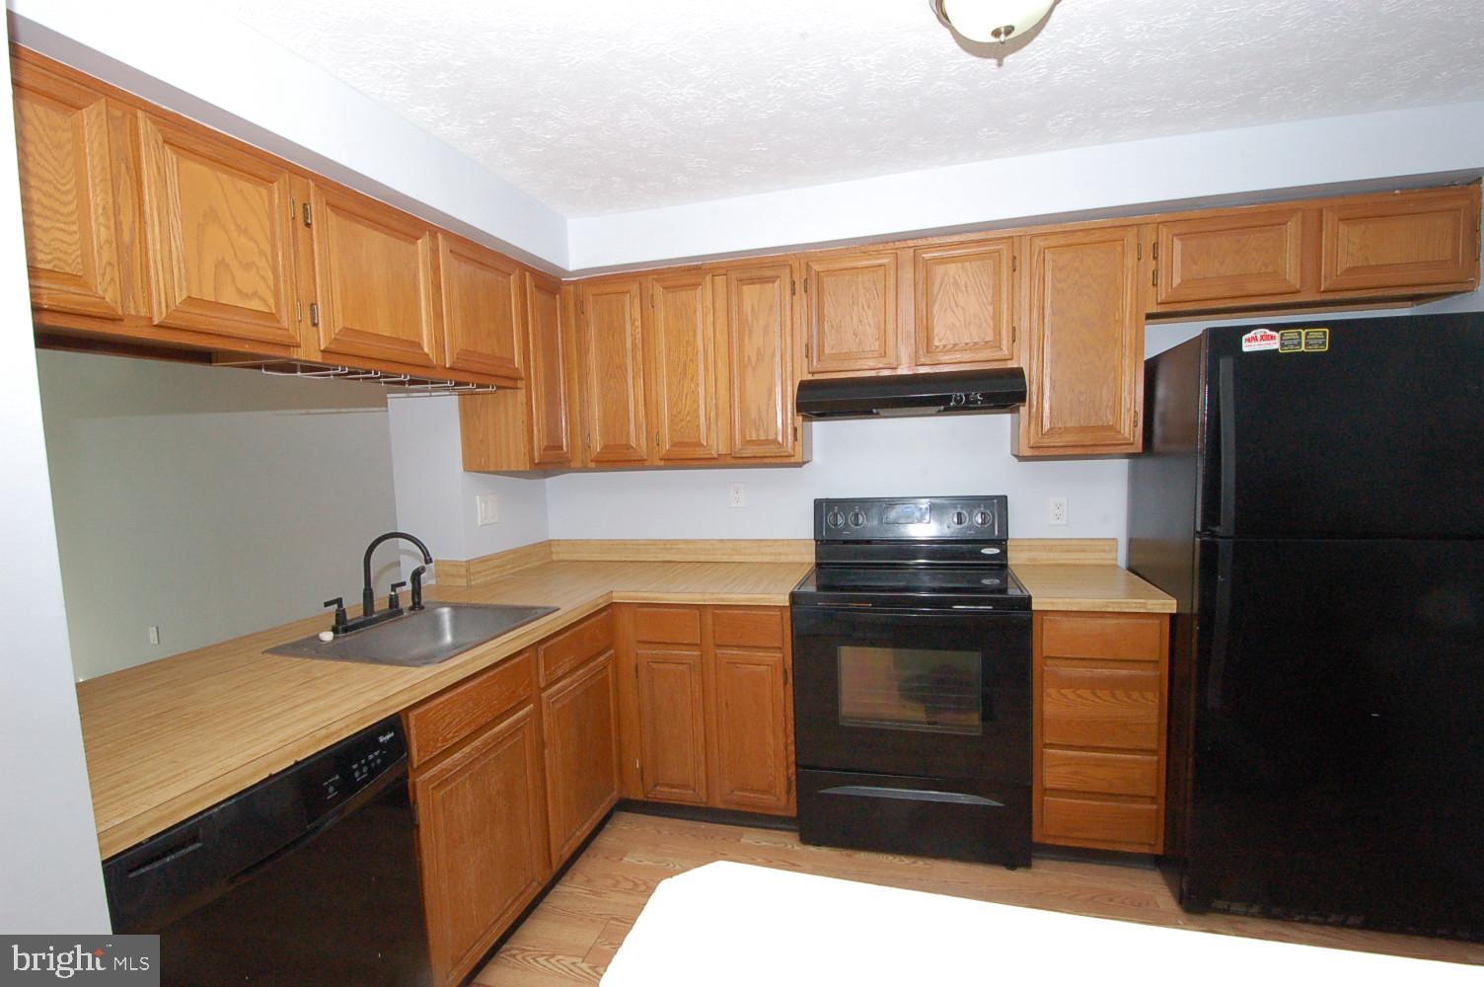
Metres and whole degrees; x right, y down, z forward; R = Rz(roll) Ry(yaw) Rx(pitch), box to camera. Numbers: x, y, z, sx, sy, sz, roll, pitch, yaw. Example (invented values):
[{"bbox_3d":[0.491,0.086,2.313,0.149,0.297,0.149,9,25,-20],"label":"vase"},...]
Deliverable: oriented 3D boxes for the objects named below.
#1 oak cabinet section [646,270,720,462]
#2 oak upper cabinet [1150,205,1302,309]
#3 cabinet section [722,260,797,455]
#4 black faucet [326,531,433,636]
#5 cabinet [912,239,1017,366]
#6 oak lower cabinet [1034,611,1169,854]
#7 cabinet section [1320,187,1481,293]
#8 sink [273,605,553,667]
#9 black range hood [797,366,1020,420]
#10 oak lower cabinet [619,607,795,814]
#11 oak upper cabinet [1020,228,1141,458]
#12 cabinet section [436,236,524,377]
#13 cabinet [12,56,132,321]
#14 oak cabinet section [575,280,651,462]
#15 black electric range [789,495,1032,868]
[{"bbox_3d":[-0.190,-0.510,2.597,0.288,0.735,0.312,-1,5,15],"label":"oak cabinet section"},{"bbox_3d":[1.624,-0.780,2.158,0.413,0.262,0.305,-1,4,15],"label":"oak upper cabinet"},{"bbox_3d":[0.109,-0.514,2.517,0.287,0.738,0.312,-1,5,15],"label":"cabinet section"},{"bbox_3d":[-1.063,0.263,1.925,0.265,0.282,0.325,-1,4,15],"label":"black faucet"},{"bbox_3d":[0.843,-0.693,2.376,0.352,0.435,0.305,-1,4,15],"label":"cabinet"},{"bbox_3d":[1.192,0.724,2.223,0.375,0.763,0.622,-1,4,15],"label":"oak lower cabinet"},{"bbox_3d":[1.991,-0.764,1.993,0.402,0.295,0.312,-1,5,15],"label":"cabinet section"},{"bbox_3d":[-0.934,0.490,1.861,0.557,0.177,0.570,-1,4,15],"label":"sink"},{"bbox_3d":[0.629,-0.369,2.362,0.766,0.132,0.490,-1,4,15],"label":"black range hood"},{"bbox_3d":[-0.061,0.758,2.566,0.683,0.770,0.620,-1,4,15],"label":"oak lower cabinet"},{"bbox_3d":[1.217,-0.535,2.287,0.395,0.776,0.305,-1,4,15],"label":"oak upper cabinet"},{"bbox_3d":[-1.014,-0.602,2.127,0.313,0.415,0.415,-1,5,15],"label":"cabinet section"},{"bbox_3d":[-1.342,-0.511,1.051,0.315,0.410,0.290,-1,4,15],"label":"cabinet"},{"bbox_3d":[-0.482,-0.505,2.675,0.293,0.735,0.312,-1,5,15],"label":"oak cabinet section"},{"bbox_3d":[0.631,0.632,2.348,0.767,1.193,0.640,-1,4,15],"label":"black electric range"}]

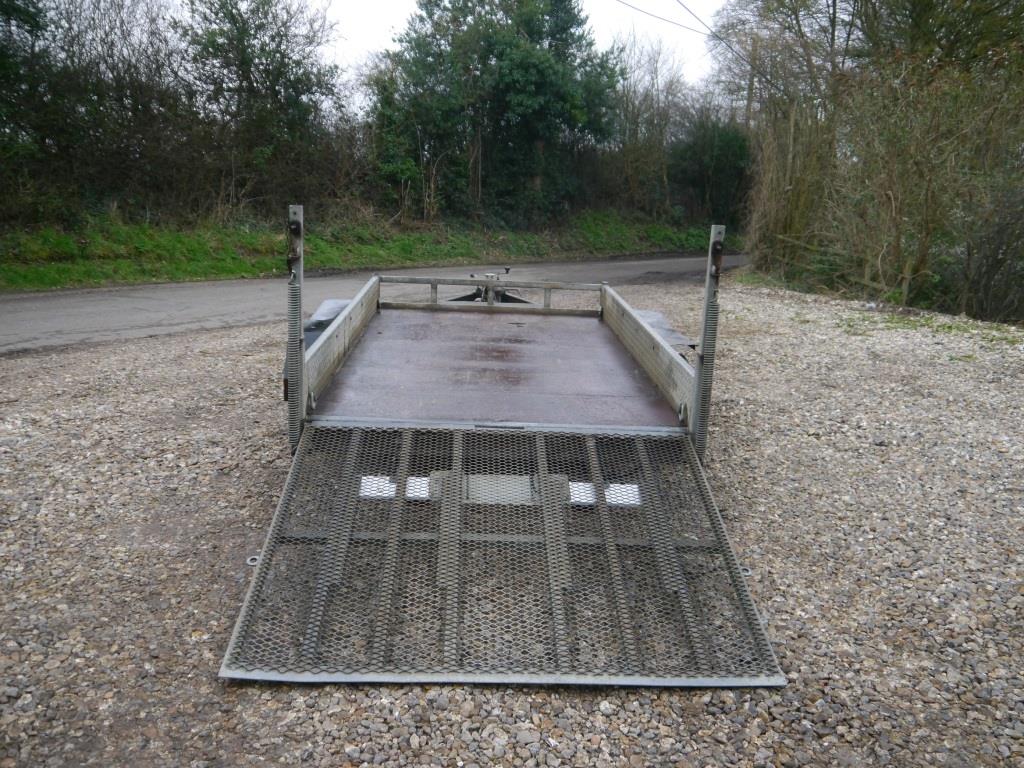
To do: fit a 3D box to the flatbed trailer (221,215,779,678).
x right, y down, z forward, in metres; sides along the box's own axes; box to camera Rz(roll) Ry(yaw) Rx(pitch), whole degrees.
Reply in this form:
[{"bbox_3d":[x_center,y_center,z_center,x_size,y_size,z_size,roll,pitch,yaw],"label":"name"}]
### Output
[{"bbox_3d":[-0.099,-0.405,5.245,2.200,1.420,5.690,2,14,-3],"label":"flatbed trailer"}]

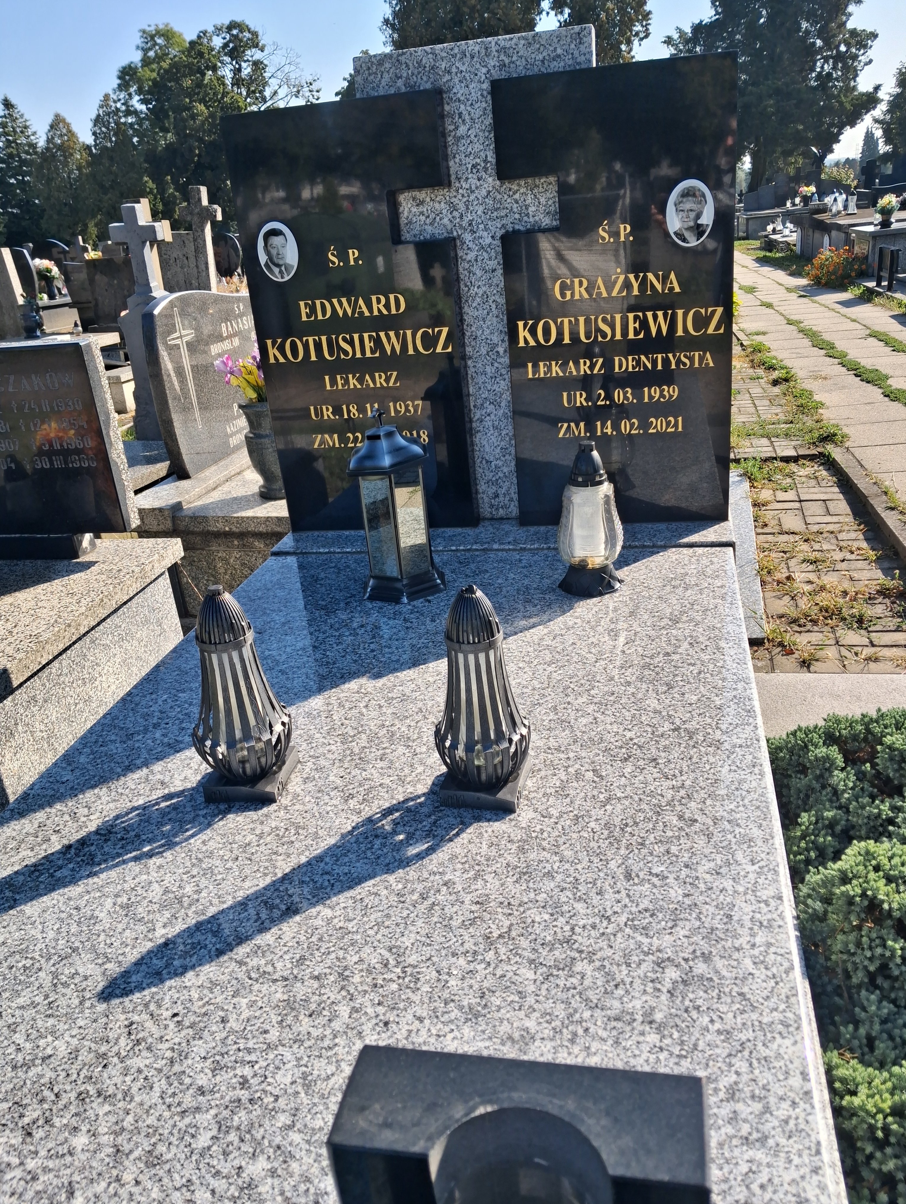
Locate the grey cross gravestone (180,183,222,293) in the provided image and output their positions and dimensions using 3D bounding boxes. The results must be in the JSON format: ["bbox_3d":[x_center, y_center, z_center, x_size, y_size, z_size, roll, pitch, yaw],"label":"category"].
[{"bbox_3d":[-2.170,-2.986,8.471,0.360,1.396,0.130,0,24,13],"label":"grey cross gravestone"}]

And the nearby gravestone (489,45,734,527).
[{"bbox_3d":[0.357,-0.623,2.031,0.474,0.924,0.080,0,24,13],"label":"nearby gravestone"}]

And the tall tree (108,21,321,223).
[{"bbox_3d":[-11.875,-24.532,50.142,9.000,11.033,8.500,0,24,13],"label":"tall tree"}]

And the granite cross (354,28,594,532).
[{"bbox_3d":[0.083,-0.665,2.077,0.473,0.983,0.075,0,23,13],"label":"granite cross"}]

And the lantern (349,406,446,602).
[{"bbox_3d":[-0.121,-0.200,1.832,0.187,0.363,0.168,0,24,13],"label":"lantern"}]

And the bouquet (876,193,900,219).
[{"bbox_3d":[5.501,-5.000,11.900,0.290,0.300,0.280,0,24,13],"label":"bouquet"}]

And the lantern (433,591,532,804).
[{"bbox_3d":[0.033,0.111,1.177,0.122,0.285,0.122,0,24,13],"label":"lantern"}]

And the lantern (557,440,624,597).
[{"bbox_3d":[0.252,-0.159,1.756,0.125,0.281,0.123,0,24,13],"label":"lantern"}]

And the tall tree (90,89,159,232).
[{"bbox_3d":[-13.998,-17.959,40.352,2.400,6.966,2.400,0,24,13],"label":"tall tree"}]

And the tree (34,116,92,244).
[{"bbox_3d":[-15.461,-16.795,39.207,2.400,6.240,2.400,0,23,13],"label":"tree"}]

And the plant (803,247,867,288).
[{"bbox_3d":[4.833,-4.225,11.900,0.760,0.470,0.600,0,24,13],"label":"plant"}]

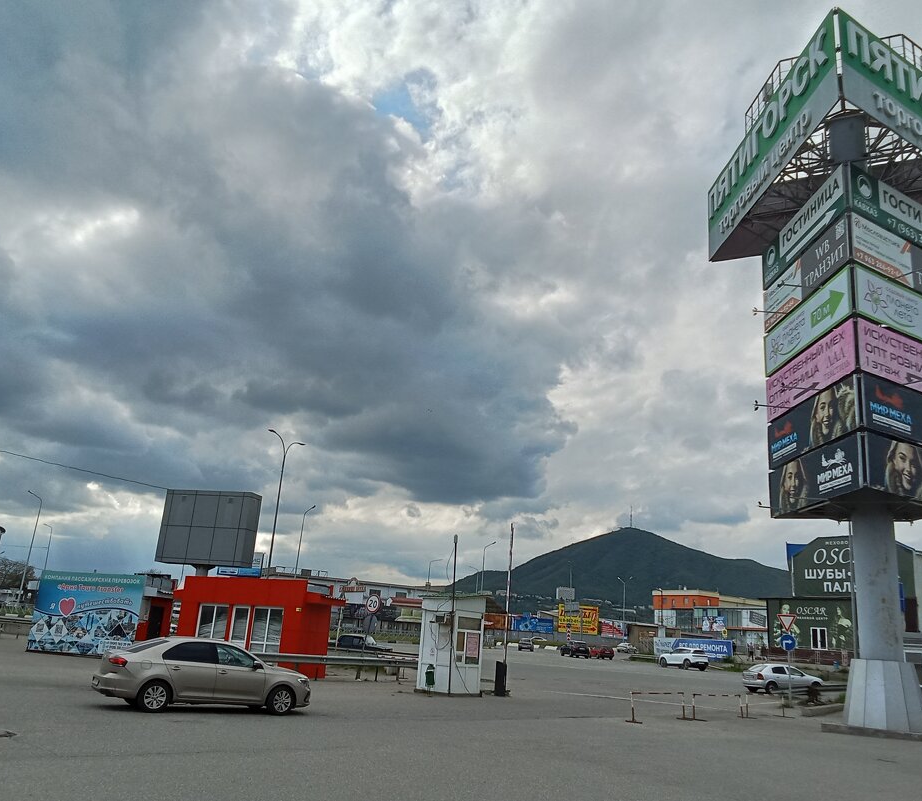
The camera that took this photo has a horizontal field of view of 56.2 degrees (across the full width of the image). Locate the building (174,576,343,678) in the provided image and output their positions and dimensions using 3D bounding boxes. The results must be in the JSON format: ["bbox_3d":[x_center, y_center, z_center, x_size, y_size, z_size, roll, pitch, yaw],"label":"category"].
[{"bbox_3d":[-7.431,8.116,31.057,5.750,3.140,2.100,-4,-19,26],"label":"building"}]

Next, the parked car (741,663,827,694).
[{"bbox_3d":[16.530,14.220,43.970,4.110,1.430,1.710,10,-17,-16],"label":"parked car"}]

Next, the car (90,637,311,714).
[{"bbox_3d":[-5.295,5.724,18.080,4.470,1.470,1.720,15,-19,-30],"label":"car"}]

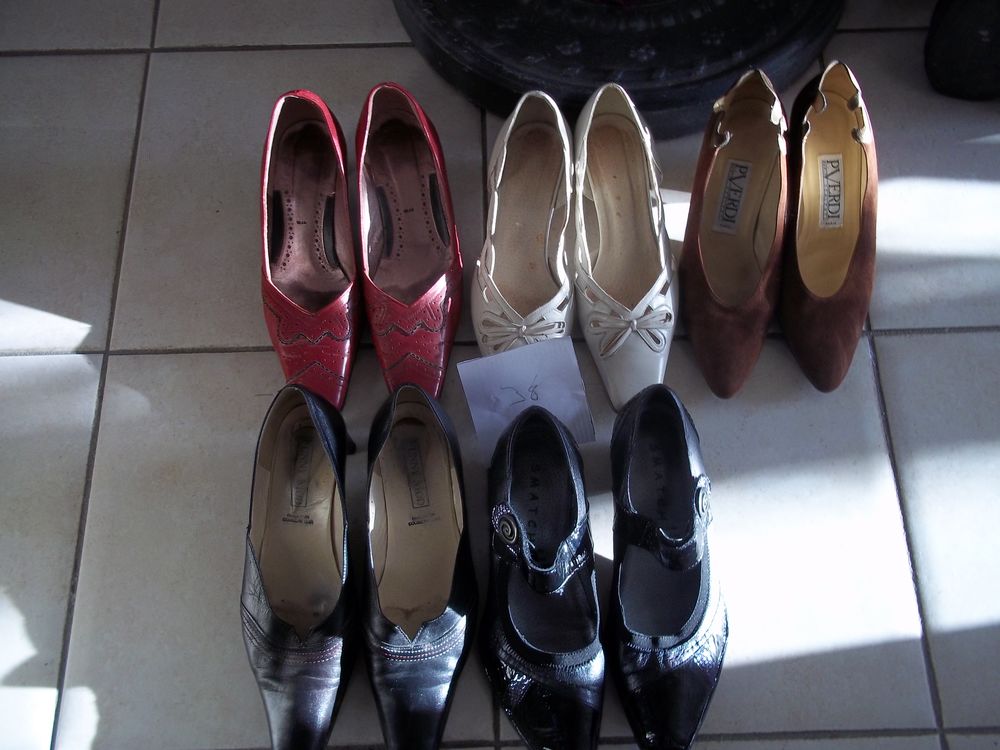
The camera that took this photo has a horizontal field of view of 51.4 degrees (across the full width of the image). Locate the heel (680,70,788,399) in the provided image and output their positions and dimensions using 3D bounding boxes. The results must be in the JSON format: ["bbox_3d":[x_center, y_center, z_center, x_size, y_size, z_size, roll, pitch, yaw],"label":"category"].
[{"bbox_3d":[0.197,-0.115,0.861,0.082,0.111,0.256,6,67,3],"label":"heel"}]

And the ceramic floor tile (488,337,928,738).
[{"bbox_3d":[0.157,0.118,0.828,0.322,0.009,0.321,-1,67,0],"label":"ceramic floor tile"}]

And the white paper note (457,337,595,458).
[{"bbox_3d":[0.022,0.021,0.848,0.093,0.006,0.090,-14,85,-5],"label":"white paper note"}]

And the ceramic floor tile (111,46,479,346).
[{"bbox_3d":[-0.176,-0.170,0.955,0.322,0.009,0.321,-1,67,0],"label":"ceramic floor tile"}]

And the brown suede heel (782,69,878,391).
[{"bbox_3d":[0.279,-0.121,0.862,0.078,0.111,0.256,3,67,2],"label":"brown suede heel"}]

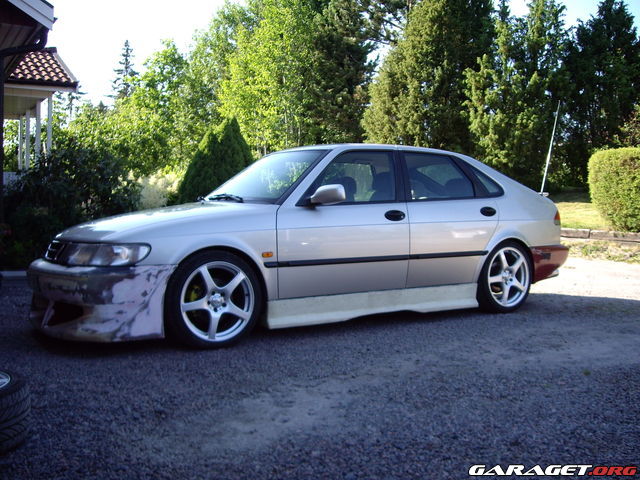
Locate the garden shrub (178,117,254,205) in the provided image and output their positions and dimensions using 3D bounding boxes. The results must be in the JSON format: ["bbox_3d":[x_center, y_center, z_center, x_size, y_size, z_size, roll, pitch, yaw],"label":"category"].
[{"bbox_3d":[-1.716,-1.023,12.573,1.650,2.281,1.600,1,4,0],"label":"garden shrub"}]

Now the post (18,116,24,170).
[{"bbox_3d":[-7.116,-1.836,16.770,0.090,2.204,0.090,-1,4,-30],"label":"post"}]

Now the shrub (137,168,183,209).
[{"bbox_3d":[-2.768,-0.534,12.043,1.000,1.342,1.000,1,4,0],"label":"shrub"}]

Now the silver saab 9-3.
[{"bbox_3d":[0.025,-0.090,5.760,4.670,1.380,1.750,-2,4,-33],"label":"silver saab 9-3"}]

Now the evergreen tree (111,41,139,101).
[{"bbox_3d":[-14.376,-8.683,52.390,3.600,12.191,3.600,1,4,0],"label":"evergreen tree"}]

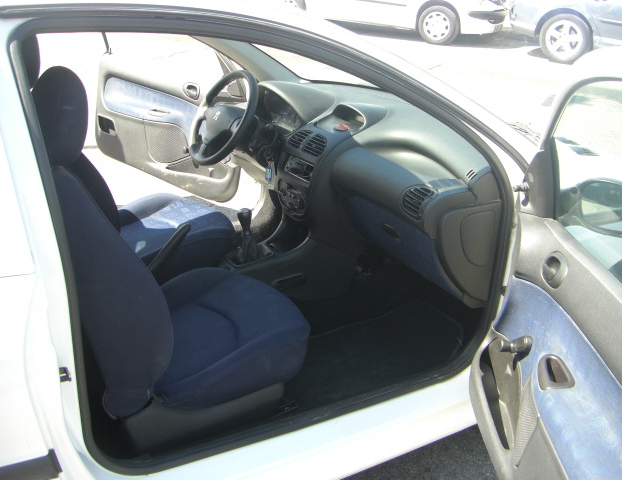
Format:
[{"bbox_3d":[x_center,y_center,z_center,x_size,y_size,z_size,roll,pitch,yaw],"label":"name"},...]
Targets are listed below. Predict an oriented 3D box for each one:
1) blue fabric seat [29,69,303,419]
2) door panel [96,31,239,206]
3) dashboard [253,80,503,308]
[{"bbox_3d":[-0.346,-0.007,1.729,0.770,0.860,0.520,-11,27,-27],"label":"blue fabric seat"},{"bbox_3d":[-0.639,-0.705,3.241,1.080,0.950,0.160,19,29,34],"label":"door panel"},{"bbox_3d":[0.207,-0.261,2.387,0.620,0.460,1.370,-11,27,-27],"label":"dashboard"}]

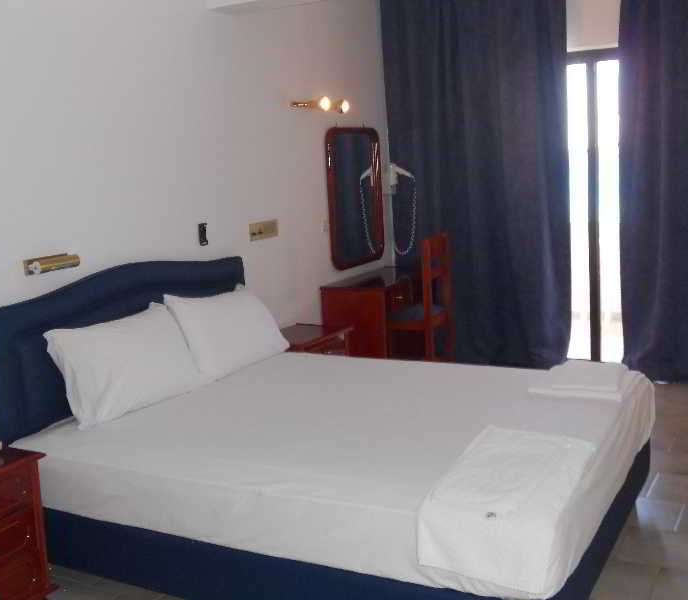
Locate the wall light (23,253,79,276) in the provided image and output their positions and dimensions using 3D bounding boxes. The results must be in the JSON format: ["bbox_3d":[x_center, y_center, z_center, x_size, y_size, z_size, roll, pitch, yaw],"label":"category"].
[{"bbox_3d":[-1.169,-0.145,3.547,0.085,0.064,0.231,2,11,28],"label":"wall light"}]

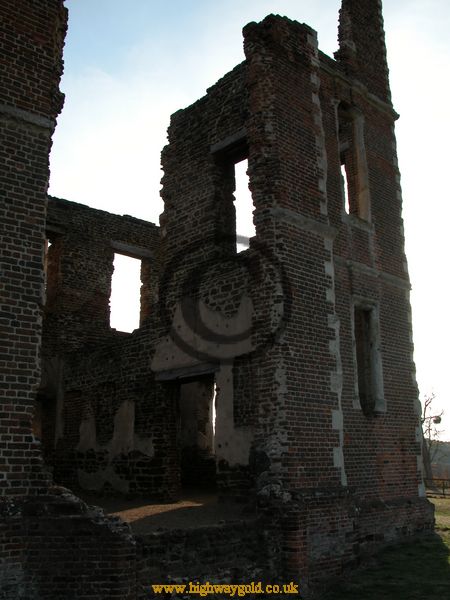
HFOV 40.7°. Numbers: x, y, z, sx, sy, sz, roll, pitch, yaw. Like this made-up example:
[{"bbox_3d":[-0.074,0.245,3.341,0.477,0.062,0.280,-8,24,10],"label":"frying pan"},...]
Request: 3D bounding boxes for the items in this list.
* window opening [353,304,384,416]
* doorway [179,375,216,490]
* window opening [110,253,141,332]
[{"bbox_3d":[2.514,1.112,11.315,0.806,1.989,0.380,13,-20,-42],"label":"window opening"},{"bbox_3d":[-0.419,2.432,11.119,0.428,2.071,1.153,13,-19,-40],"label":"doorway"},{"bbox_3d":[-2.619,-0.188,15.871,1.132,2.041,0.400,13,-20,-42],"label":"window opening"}]

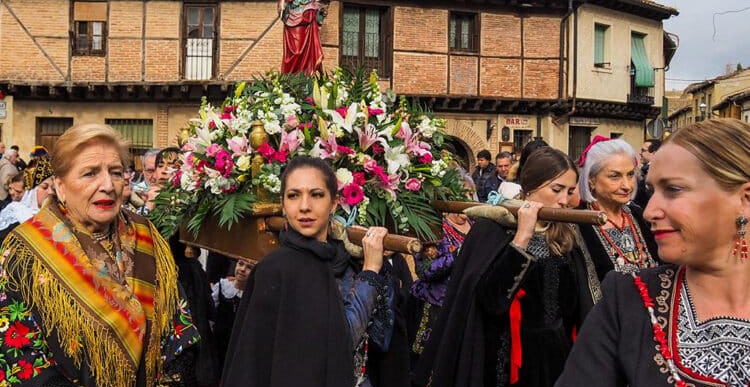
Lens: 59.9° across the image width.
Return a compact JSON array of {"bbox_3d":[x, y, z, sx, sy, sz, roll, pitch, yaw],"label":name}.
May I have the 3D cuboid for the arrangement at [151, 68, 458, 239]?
[{"bbox_3d":[-0.360,-0.185,3.020,1.000,0.760,1.100,0,1,-32],"label":"arrangement"}]

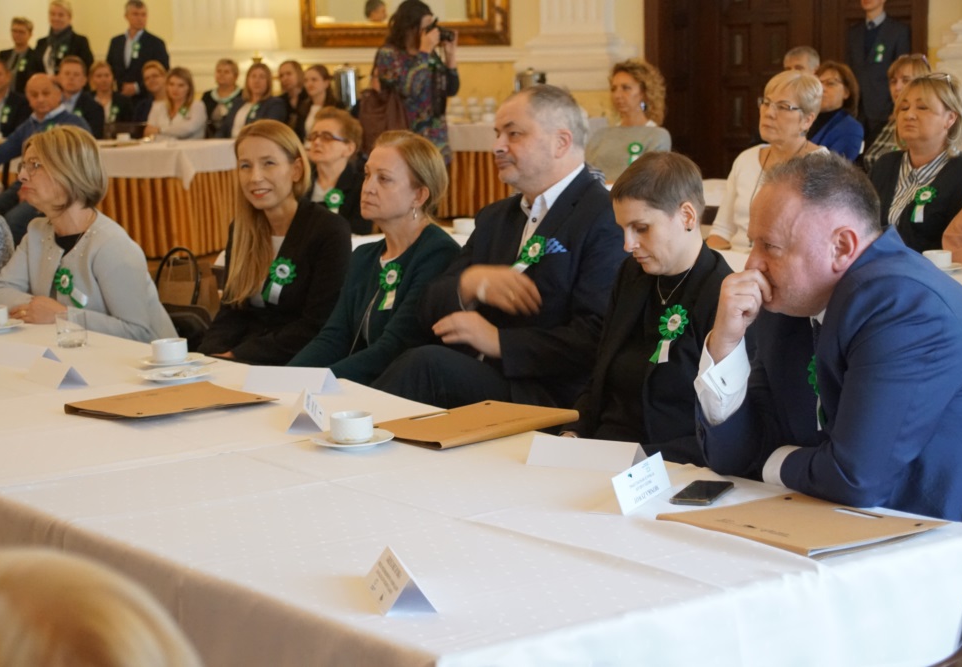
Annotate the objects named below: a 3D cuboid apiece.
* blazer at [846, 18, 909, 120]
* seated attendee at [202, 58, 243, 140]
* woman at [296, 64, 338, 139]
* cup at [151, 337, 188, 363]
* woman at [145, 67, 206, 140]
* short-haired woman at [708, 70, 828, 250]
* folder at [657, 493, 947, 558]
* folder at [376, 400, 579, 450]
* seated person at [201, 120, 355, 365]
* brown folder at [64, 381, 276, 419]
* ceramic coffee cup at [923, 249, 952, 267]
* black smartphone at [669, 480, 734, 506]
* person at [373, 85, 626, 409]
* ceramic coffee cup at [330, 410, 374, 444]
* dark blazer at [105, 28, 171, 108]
[{"bbox_3d":[2.759,-1.847,14.497,0.480,0.739,0.280,3,10,28],"label":"blazer"},{"bbox_3d":[-1.820,-1.287,14.789,0.500,1.304,0.750,0,9,11],"label":"seated attendee"},{"bbox_3d":[-1.199,-1.256,14.468,0.480,1.220,0.750,4,11,33],"label":"woman"},{"bbox_3d":[-0.728,0.041,4.880,0.086,0.049,0.093,-1,9,0],"label":"cup"},{"bbox_3d":[-2.057,-1.155,14.077,0.520,1.266,0.750,-1,9,5],"label":"woman"},{"bbox_3d":[0.944,-0.185,6.966,0.500,1.310,0.800,7,12,44],"label":"short-haired woman"},{"bbox_3d":[0.491,0.287,3.186,0.272,0.015,0.330,-7,10,-35],"label":"folder"},{"bbox_3d":[-0.030,0.169,4.050,0.330,0.020,0.268,-8,11,-37],"label":"folder"},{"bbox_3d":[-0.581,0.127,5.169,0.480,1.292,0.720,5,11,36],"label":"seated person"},{"bbox_3d":[-0.639,0.145,4.322,0.330,0.020,0.268,-8,11,-38],"label":"brown folder"},{"bbox_3d":[1.358,-0.222,6.200,0.086,0.049,0.093,-1,9,0],"label":"ceramic coffee cup"},{"bbox_3d":[0.374,0.268,3.507,0.068,0.008,0.144,2,10,22],"label":"black smartphone"},{"bbox_3d":[0.061,0.122,4.836,0.820,1.367,0.570,-9,11,-41],"label":"person"},{"bbox_3d":[-0.240,0.175,3.865,0.082,0.050,0.088,-1,9,0],"label":"ceramic coffee cup"},{"bbox_3d":[-2.562,-1.893,15.659,0.520,0.760,0.300,2,9,20],"label":"dark blazer"}]

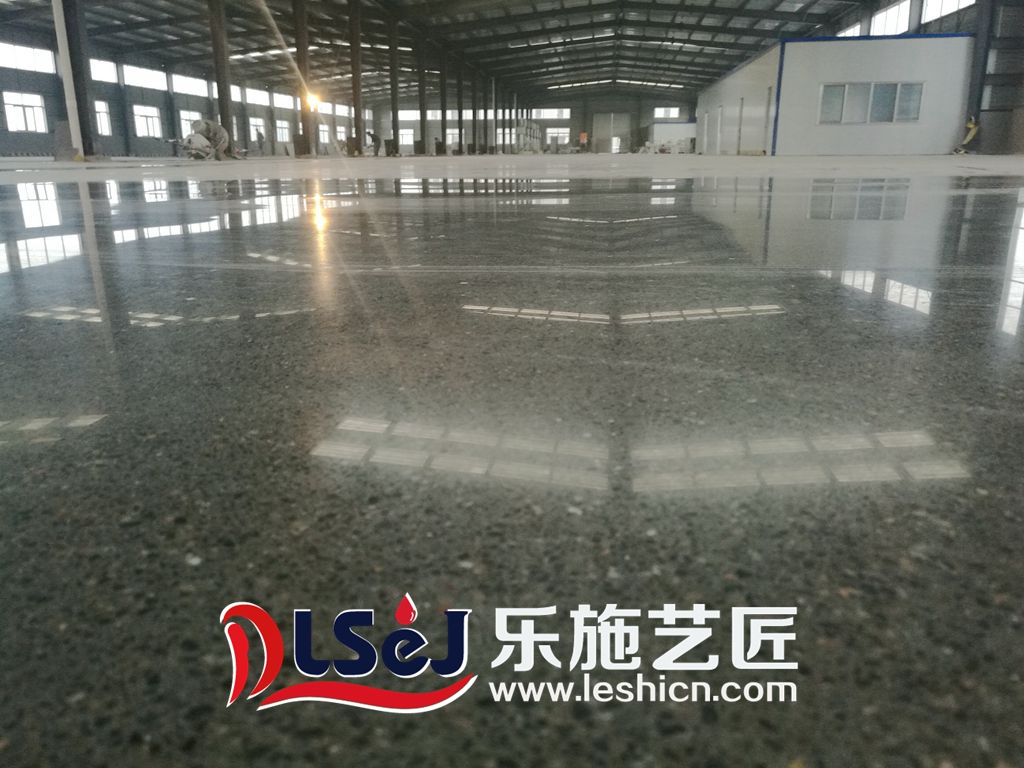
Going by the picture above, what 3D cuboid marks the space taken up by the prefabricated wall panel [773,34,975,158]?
[{"bbox_3d":[10.397,-8.377,23.302,5.320,3.250,0.150,1,16,5],"label":"prefabricated wall panel"}]

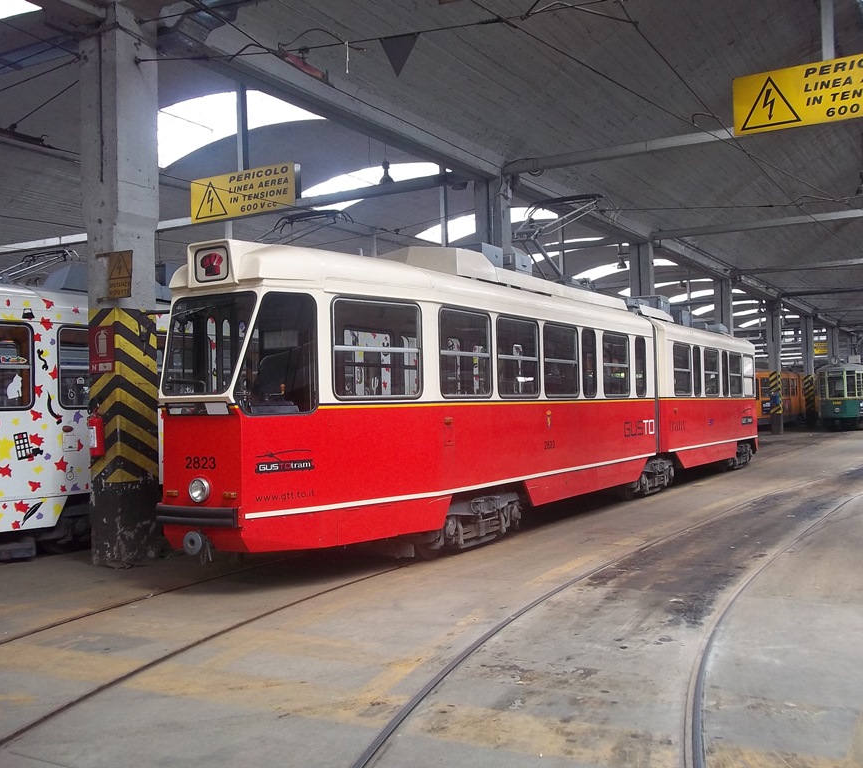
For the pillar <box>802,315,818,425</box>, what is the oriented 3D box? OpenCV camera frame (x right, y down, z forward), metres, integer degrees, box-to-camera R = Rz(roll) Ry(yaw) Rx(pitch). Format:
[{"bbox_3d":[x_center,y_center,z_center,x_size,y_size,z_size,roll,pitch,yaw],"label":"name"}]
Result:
[{"bbox_3d":[19.552,-0.655,48.968,0.543,5.806,0.562,-2,-1,31],"label":"pillar"}]

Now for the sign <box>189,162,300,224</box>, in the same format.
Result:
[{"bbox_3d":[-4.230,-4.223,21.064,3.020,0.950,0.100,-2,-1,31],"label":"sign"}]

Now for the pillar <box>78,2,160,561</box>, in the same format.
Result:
[{"bbox_3d":[-3.334,-0.998,10.236,0.543,5.806,0.562,-2,-1,31],"label":"pillar"}]

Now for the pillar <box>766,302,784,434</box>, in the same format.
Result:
[{"bbox_3d":[14.975,-0.724,41.222,0.543,5.806,0.562,-2,-1,31],"label":"pillar"}]

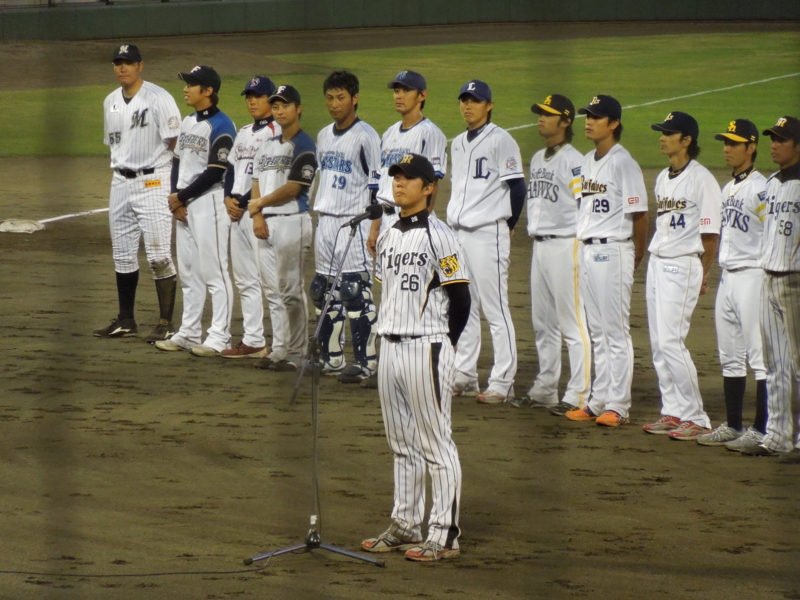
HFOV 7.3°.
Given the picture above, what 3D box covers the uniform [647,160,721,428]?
[{"bbox_3d":[1.587,-0.032,34.869,0.340,1.490,0.470,-3,5,-32],"label":"uniform"}]

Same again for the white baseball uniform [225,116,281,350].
[{"bbox_3d":[-0.941,-0.418,39.908,0.330,1.503,0.500,-4,6,-44],"label":"white baseball uniform"}]

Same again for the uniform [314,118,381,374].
[{"bbox_3d":[-0.318,-0.329,37.883,0.500,1.538,0.330,3,5,37],"label":"uniform"}]

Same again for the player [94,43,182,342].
[{"bbox_3d":[-1.738,-0.728,41.546,0.570,1.933,0.380,3,5,35],"label":"player"}]

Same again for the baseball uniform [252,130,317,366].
[{"bbox_3d":[-0.719,-0.328,39.286,0.360,1.471,0.480,-4,6,-43],"label":"baseball uniform"}]

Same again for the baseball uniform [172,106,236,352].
[{"bbox_3d":[-1.251,-0.460,40.428,0.380,1.578,0.500,-2,5,-28],"label":"baseball uniform"}]

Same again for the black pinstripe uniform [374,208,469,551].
[{"bbox_3d":[0.090,0.367,28.980,0.340,1.574,0.490,-3,5,-38],"label":"black pinstripe uniform"}]

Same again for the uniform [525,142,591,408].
[{"bbox_3d":[0.891,-0.159,36.062,0.330,1.520,0.500,-4,6,-44],"label":"uniform"}]

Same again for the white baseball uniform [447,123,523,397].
[{"bbox_3d":[0.505,-0.244,36.484,0.330,1.570,0.500,-4,6,-44],"label":"white baseball uniform"}]

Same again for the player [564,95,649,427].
[{"bbox_3d":[1.166,-0.242,35.291,0.380,1.833,0.520,-4,6,-42],"label":"player"}]

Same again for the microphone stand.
[{"bbox_3d":[-0.461,0.406,28.580,0.640,1.570,0.660,-2,5,-22],"label":"microphone stand"}]

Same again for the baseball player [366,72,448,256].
[{"bbox_3d":[0.052,-0.444,37.978,0.520,1.895,0.370,4,6,45],"label":"baseball player"}]

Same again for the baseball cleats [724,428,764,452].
[{"bbox_3d":[1.882,0.747,34.010,0.300,0.109,0.110,-3,5,-33],"label":"baseball cleats"}]

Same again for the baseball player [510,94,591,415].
[{"bbox_3d":[0.891,-0.276,36.054,0.380,1.815,0.520,-4,6,-44],"label":"baseball player"}]

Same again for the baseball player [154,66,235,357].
[{"bbox_3d":[-1.310,-0.584,40.050,0.410,1.819,0.520,-4,6,-40],"label":"baseball player"}]

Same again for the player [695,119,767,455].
[{"bbox_3d":[1.857,-0.102,34.283,0.380,1.784,0.520,-4,6,-42],"label":"player"}]

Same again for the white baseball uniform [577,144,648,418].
[{"bbox_3d":[1.206,-0.110,35.645,0.340,1.552,0.480,-3,5,-33],"label":"white baseball uniform"}]

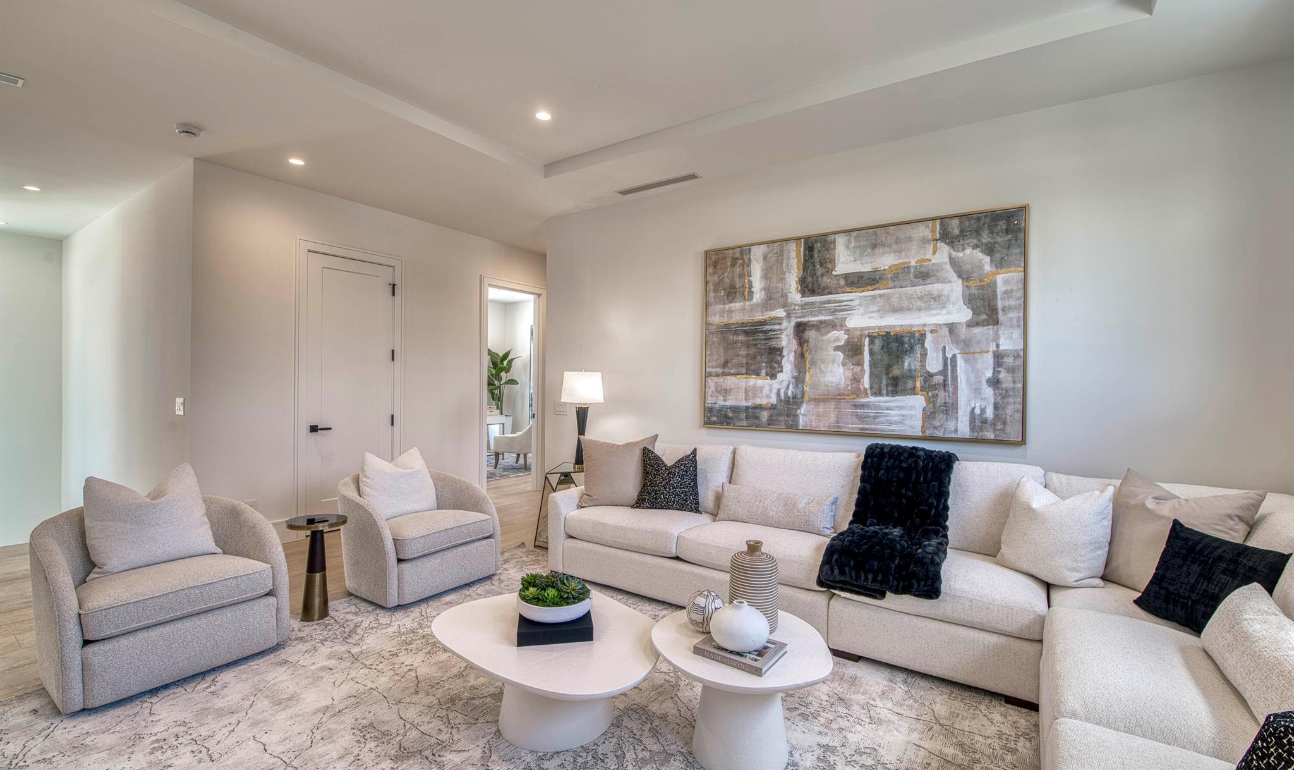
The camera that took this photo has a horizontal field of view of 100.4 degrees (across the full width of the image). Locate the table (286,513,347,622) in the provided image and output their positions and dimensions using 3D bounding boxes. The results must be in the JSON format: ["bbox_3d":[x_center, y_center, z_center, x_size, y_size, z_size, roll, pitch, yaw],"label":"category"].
[{"bbox_3d":[-1.903,1.052,3.099,0.305,0.550,0.305,1,0,34],"label":"table"}]

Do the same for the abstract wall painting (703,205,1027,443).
[{"bbox_3d":[1.352,-0.362,3.754,2.120,1.400,0.050,1,0,34],"label":"abstract wall painting"}]

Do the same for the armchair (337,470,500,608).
[{"bbox_3d":[-1.640,0.971,3.728,0.870,0.710,0.820,1,0,34],"label":"armchair"}]

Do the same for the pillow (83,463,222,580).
[{"bbox_3d":[-2.456,0.648,2.680,0.180,0.460,0.500,-23,-12,31],"label":"pillow"}]

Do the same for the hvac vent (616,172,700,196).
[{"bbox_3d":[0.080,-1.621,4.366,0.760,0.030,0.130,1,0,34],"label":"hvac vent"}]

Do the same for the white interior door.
[{"bbox_3d":[-2.699,0.078,4.933,0.050,2.440,0.775,1,0,34],"label":"white interior door"}]

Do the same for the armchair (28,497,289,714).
[{"bbox_3d":[-2.425,0.969,2.690,0.870,0.710,0.820,1,0,34],"label":"armchair"}]

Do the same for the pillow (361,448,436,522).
[{"bbox_3d":[-1.698,0.655,3.660,0.180,0.460,0.490,-23,-12,31],"label":"pillow"}]

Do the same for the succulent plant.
[{"bbox_3d":[-0.386,0.850,2.240,0.290,0.090,0.290,1,0,0],"label":"succulent plant"}]

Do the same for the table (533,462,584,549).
[{"bbox_3d":[-0.598,1.032,4.585,0.560,0.600,0.560,1,0,34],"label":"table"}]

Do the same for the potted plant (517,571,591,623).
[{"bbox_3d":[-0.384,0.872,2.240,0.310,0.130,0.310,1,0,0],"label":"potted plant"}]

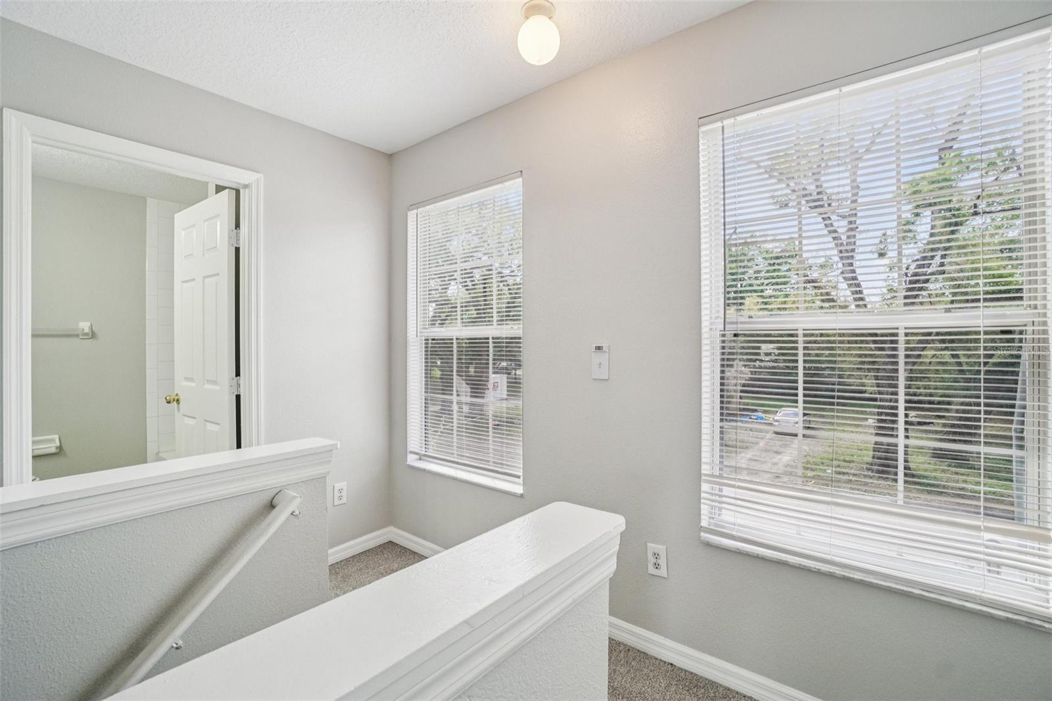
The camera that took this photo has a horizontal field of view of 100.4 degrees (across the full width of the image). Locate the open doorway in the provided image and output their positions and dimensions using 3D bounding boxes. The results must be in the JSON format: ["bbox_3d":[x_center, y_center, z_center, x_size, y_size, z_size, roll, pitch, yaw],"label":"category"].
[{"bbox_3d":[-1.668,0.164,1.958,0.140,2.110,0.851,0,1,42],"label":"open doorway"}]

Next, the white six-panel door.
[{"bbox_3d":[-1.798,0.194,2.451,0.720,2.025,0.040,0,0,35],"label":"white six-panel door"}]

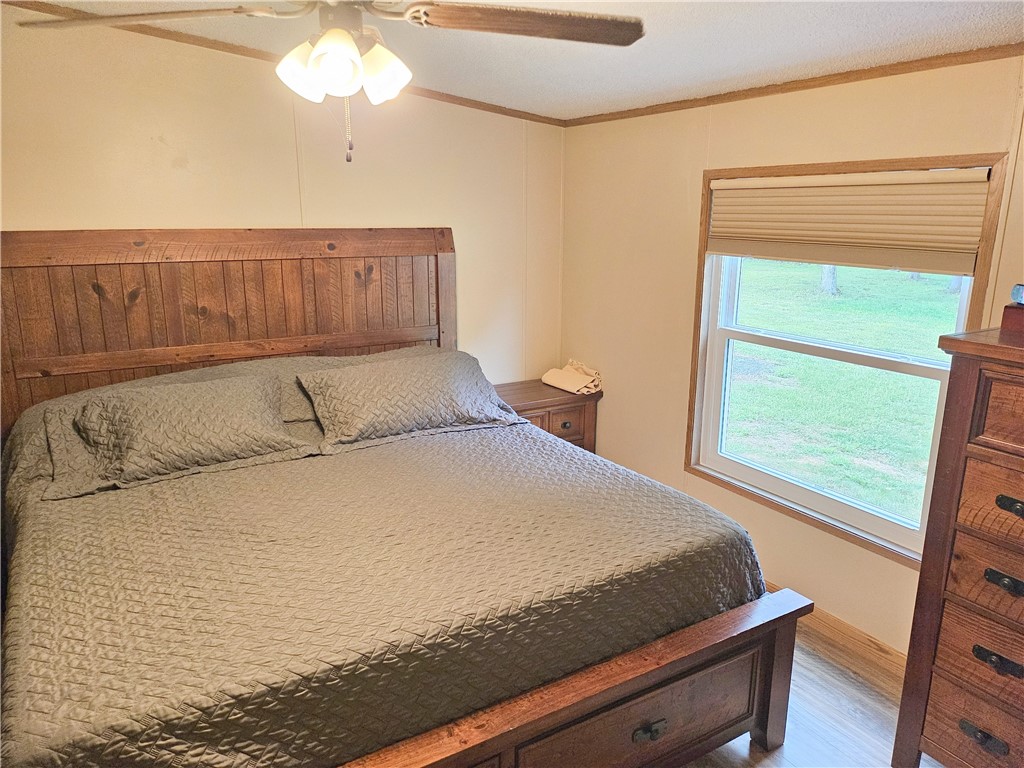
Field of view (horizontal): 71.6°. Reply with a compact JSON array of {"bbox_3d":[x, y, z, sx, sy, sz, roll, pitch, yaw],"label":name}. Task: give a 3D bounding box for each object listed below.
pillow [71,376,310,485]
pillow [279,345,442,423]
[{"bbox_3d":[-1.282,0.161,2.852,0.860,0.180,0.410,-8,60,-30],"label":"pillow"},{"bbox_3d":[-0.698,-0.020,3.506,0.840,0.370,0.170,-8,-16,-30],"label":"pillow"}]

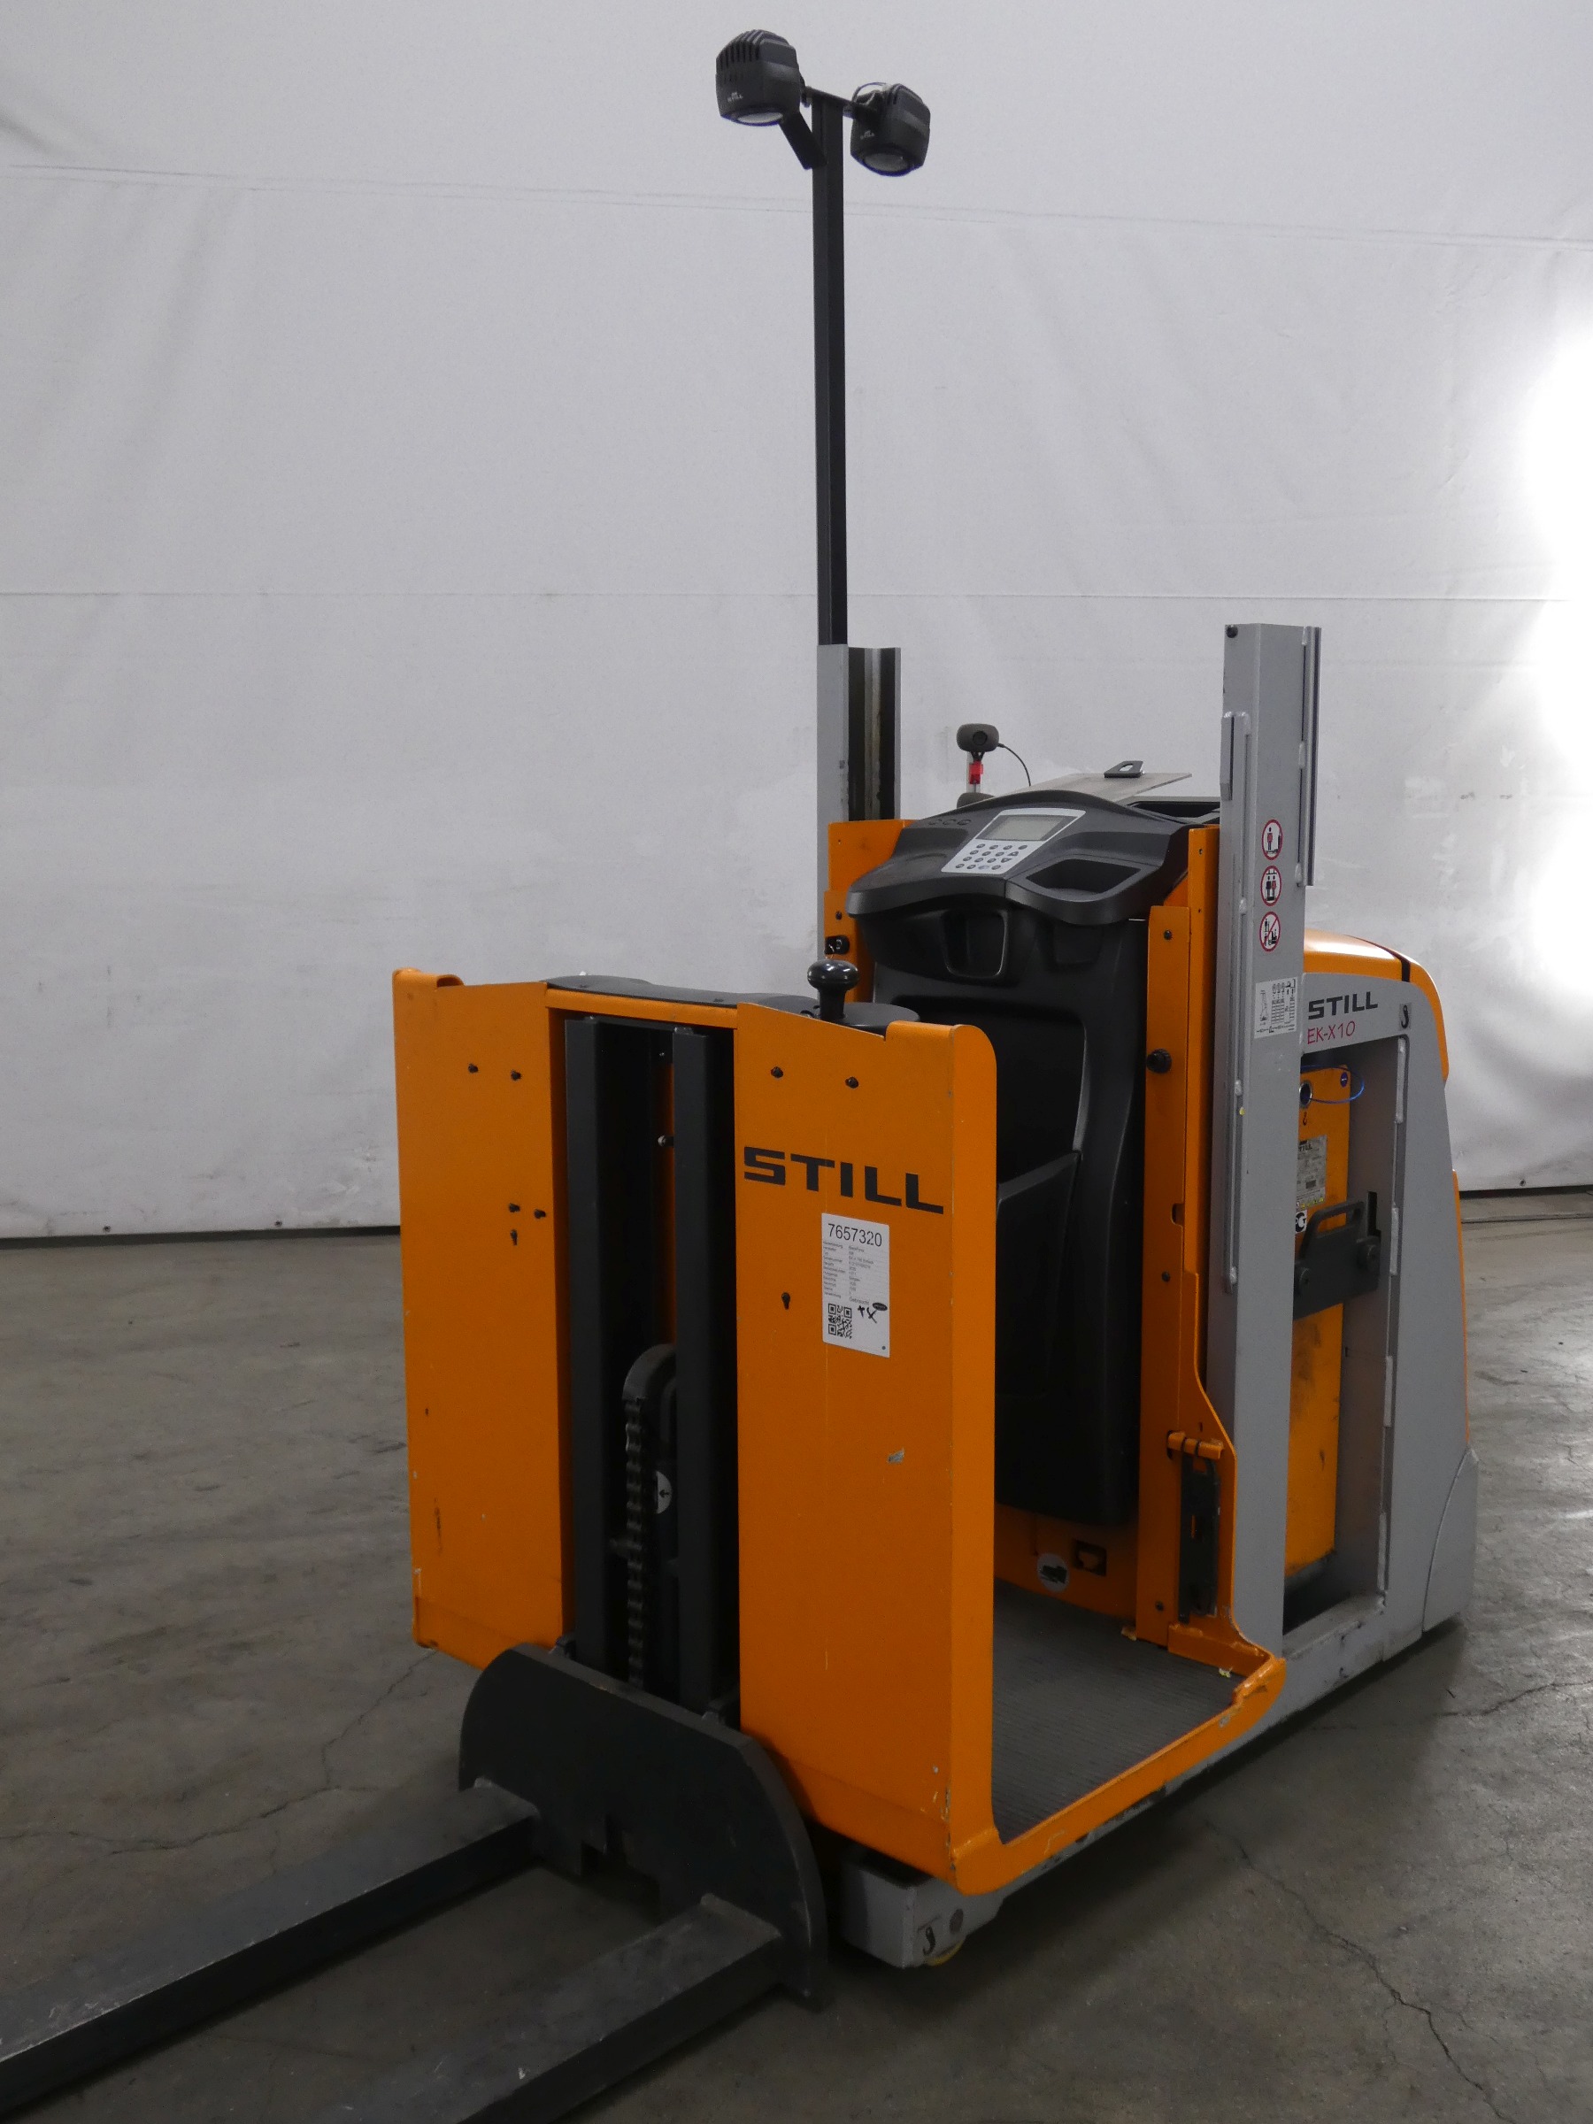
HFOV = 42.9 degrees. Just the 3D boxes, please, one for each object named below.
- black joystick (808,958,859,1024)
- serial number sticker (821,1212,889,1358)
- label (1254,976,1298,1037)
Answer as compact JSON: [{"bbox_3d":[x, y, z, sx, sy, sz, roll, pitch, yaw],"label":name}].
[{"bbox_3d":[0.041,-0.081,2.299,0.058,0.071,0.058,0,8,0],"label":"black joystick"},{"bbox_3d":[0.067,0.250,2.268,0.100,0.150,0.002,7,11,42],"label":"serial number sticker"},{"bbox_3d":[0.615,-0.069,2.591,0.002,0.071,0.100,7,11,44],"label":"label"}]

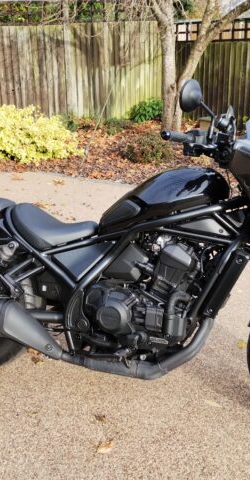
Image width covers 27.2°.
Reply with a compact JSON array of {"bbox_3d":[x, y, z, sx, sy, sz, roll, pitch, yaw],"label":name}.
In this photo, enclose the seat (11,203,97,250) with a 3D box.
[{"bbox_3d":[-0.299,-0.065,2.208,0.415,0.160,0.300,7,9,17],"label":"seat"}]

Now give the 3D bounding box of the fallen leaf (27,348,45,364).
[{"bbox_3d":[-0.428,0.555,2.477,0.100,0.025,0.075,20,28,41],"label":"fallen leaf"}]

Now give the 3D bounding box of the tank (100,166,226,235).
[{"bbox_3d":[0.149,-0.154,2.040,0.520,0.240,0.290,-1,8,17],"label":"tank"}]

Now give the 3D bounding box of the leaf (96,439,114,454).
[{"bbox_3d":[-0.073,0.772,1.929,0.050,0.020,0.082,19,28,40],"label":"leaf"}]

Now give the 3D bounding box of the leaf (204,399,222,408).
[{"bbox_3d":[0.372,0.688,2.173,0.078,0.010,0.035,14,25,31],"label":"leaf"}]

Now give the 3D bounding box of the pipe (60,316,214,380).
[{"bbox_3d":[0.046,0.406,2.034,0.585,0.270,0.160,7,9,17],"label":"pipe"}]

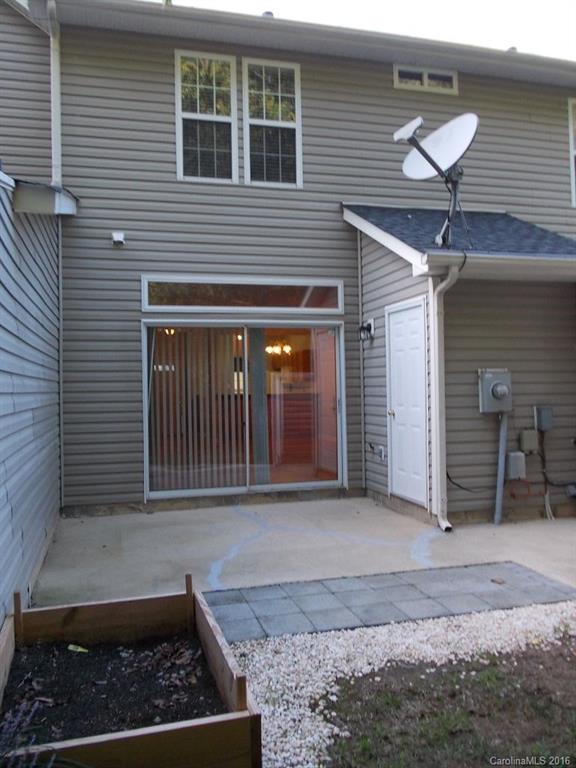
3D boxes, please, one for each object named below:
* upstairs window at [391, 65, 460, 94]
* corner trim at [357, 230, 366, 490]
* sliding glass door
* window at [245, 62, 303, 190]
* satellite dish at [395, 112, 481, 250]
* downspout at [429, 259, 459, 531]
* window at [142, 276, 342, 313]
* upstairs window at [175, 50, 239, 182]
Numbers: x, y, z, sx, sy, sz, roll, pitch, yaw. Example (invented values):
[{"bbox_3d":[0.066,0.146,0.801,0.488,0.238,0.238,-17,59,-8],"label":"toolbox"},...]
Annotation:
[{"bbox_3d":[1.782,-3.912,7.981,0.895,0.305,0.080,-1,0,-15],"label":"upstairs window"},{"bbox_3d":[0.929,-0.288,7.707,0.054,3.255,0.050,-1,0,-15],"label":"corner trim"},{"bbox_3d":[-0.473,0.298,7.364,2.327,1.990,0.100,-1,0,-15],"label":"sliding glass door"},{"bbox_3d":[-0.175,-3.131,7.466,0.719,1.523,0.080,-1,0,-15],"label":"window"},{"bbox_3d":[1.390,-1.901,5.781,0.988,1.158,0.822,-1,0,-38],"label":"satellite dish"},{"bbox_3d":[1.504,0.157,5.760,0.115,2.440,0.400,-1,0,-15],"label":"downspout"},{"bbox_3d":[-0.488,-1.054,7.364,2.420,0.424,0.080,-1,0,-15],"label":"window"},{"bbox_3d":[-0.943,-3.118,7.267,0.716,1.516,0.080,-1,0,-15],"label":"upstairs window"}]

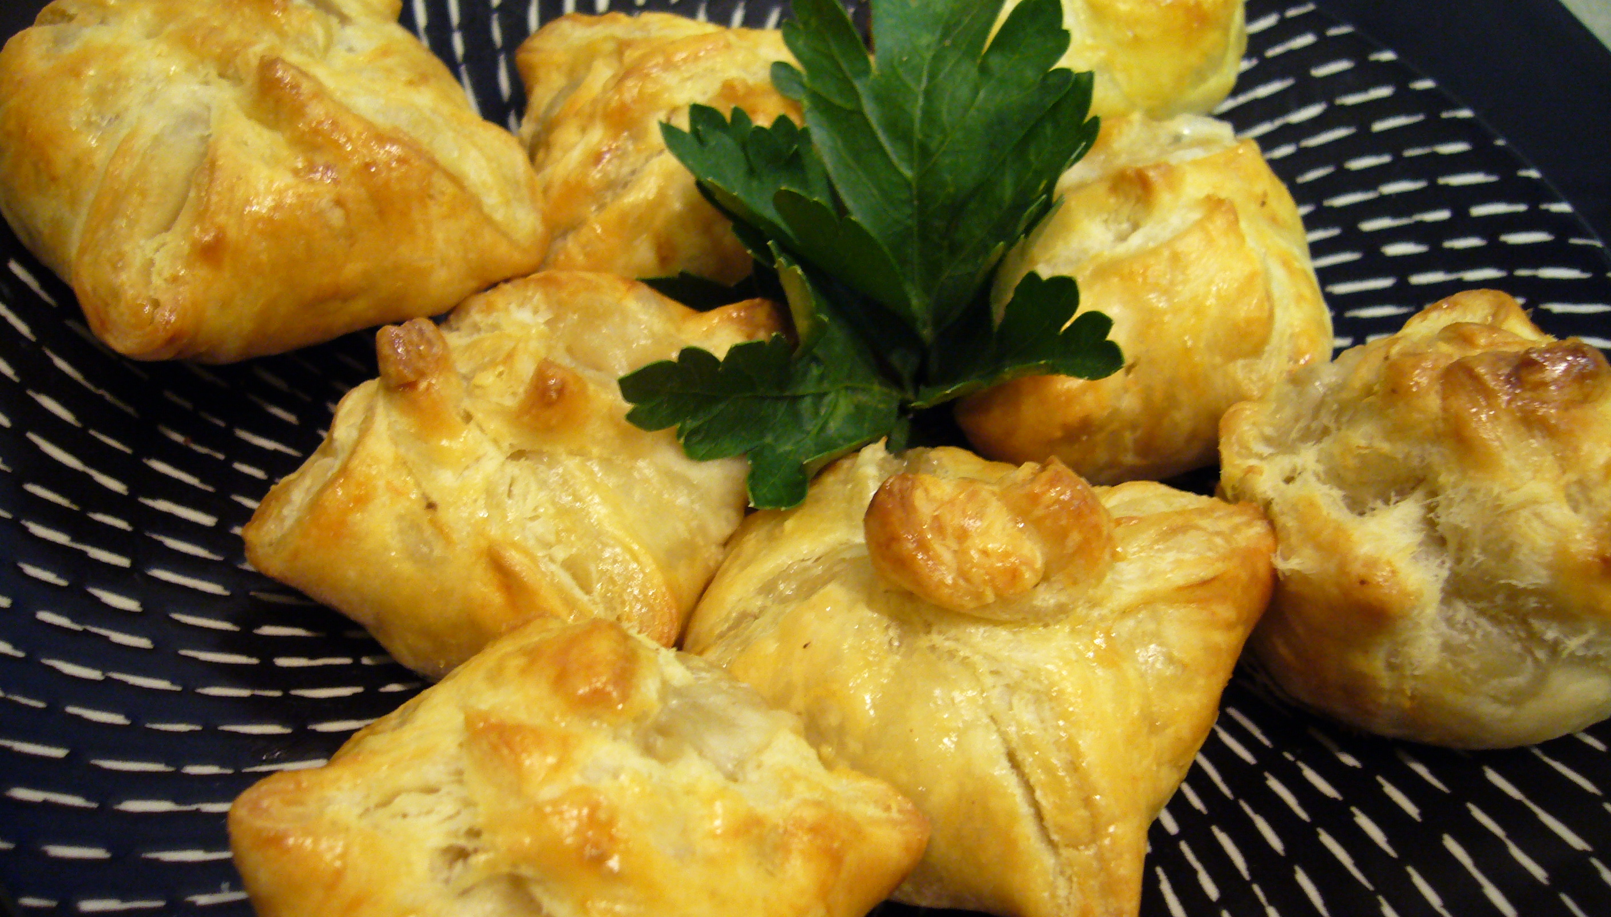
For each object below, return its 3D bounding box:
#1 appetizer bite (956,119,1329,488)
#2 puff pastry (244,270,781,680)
[{"bbox_3d":[0.049,-0.029,0.248,0.056,0.036,0.051,-10,54,-15],"label":"appetizer bite"},{"bbox_3d":[-0.038,-0.004,0.215,0.057,0.038,0.053,13,51,3],"label":"puff pastry"}]

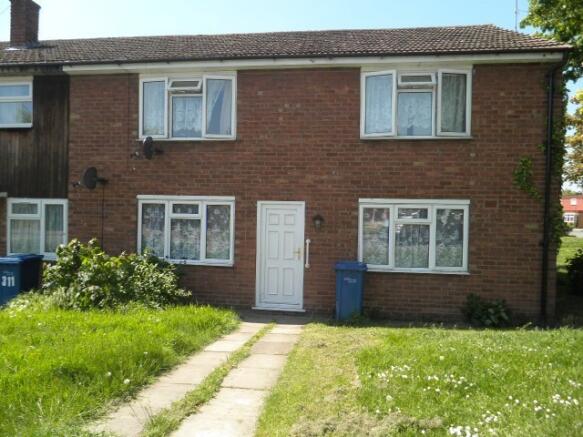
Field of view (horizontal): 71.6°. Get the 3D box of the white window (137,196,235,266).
[{"bbox_3d":[-2.091,0.238,7.948,2.014,1.351,0.130,1,1,7],"label":"white window"}]

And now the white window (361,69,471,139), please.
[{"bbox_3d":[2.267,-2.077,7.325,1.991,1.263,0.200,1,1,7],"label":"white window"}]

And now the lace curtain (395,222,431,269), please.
[{"bbox_3d":[2.245,0.501,7.512,0.660,0.860,0.080,1,1,7],"label":"lace curtain"}]

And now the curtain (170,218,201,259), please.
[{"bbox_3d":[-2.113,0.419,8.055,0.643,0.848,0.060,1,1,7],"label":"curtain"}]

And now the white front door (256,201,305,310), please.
[{"bbox_3d":[-0.212,0.698,7.720,0.917,2.041,0.100,1,1,7],"label":"white front door"}]

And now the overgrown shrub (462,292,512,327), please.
[{"bbox_3d":[3.383,1.583,7.029,0.780,0.570,0.520,1,1,7],"label":"overgrown shrub"}]

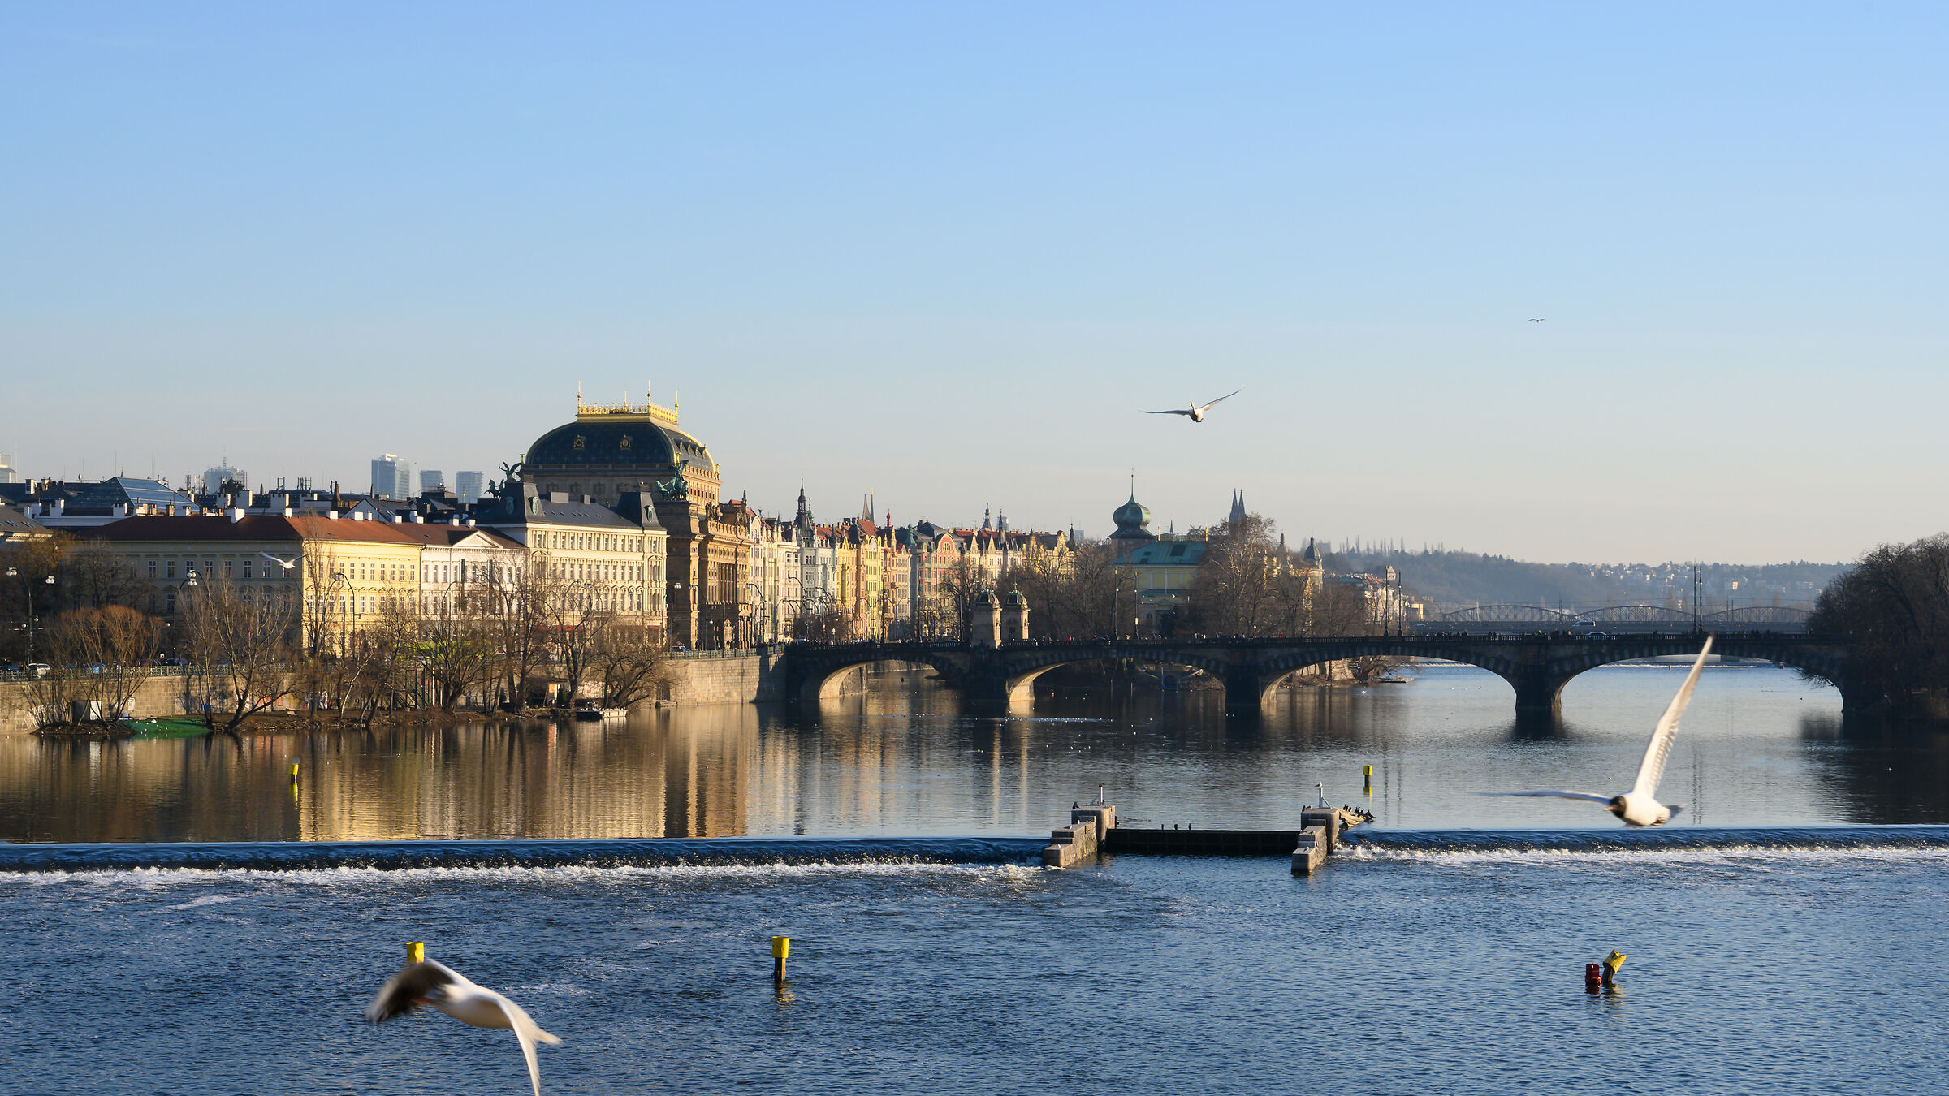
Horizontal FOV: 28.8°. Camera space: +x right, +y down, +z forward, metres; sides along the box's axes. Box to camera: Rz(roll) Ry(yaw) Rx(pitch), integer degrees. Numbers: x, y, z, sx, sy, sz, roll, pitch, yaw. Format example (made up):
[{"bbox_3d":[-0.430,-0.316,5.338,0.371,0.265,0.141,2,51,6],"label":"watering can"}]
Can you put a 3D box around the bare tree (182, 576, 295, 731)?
[{"bbox_3d":[-82.957,11.843,427.000,12.700,17.510,11.430,0,-1,0],"label":"bare tree"}]

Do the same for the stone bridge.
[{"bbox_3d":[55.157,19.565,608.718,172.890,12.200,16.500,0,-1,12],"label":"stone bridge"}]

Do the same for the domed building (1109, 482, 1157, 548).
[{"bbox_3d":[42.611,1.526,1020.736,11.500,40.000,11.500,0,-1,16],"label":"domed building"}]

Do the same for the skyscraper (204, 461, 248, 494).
[{"bbox_3d":[-851.484,-54.410,4305.547,44.000,92.000,40.000,0,-1,16],"label":"skyscraper"}]

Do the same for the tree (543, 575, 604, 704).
[{"bbox_3d":[-53.998,12.608,510.000,8.610,17.430,7.750,0,-1,0],"label":"tree"}]

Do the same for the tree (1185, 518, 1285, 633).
[{"bbox_3d":[54.411,8.362,785.000,20.820,29.980,18.740,0,-1,0],"label":"tree"}]

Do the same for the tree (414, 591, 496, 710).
[{"bbox_3d":[-66.865,13.241,488.000,10.390,15.500,9.350,0,-1,0],"label":"tree"}]

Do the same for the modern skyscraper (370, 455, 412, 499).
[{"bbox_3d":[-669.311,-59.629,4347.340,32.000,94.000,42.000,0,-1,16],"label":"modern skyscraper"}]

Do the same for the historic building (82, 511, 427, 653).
[{"bbox_3d":[-102.470,5.857,544.333,33.500,19.500,35.000,0,-1,20],"label":"historic building"}]

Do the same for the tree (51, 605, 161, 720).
[{"bbox_3d":[-97.425,12.984,425.000,12.300,13.330,11.070,0,-1,0],"label":"tree"}]

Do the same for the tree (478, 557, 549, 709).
[{"bbox_3d":[-60.310,11.188,497.000,8.990,19.580,8.090,0,-1,0],"label":"tree"}]

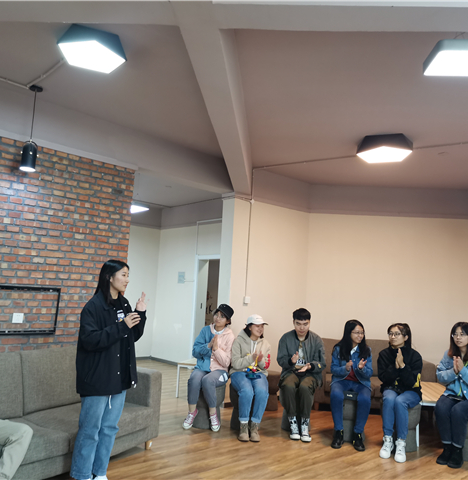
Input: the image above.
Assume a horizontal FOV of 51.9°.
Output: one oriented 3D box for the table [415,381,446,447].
[{"bbox_3d":[2.185,1.928,5.368,0.620,0.455,1.270,3,-6,5],"label":"table"}]

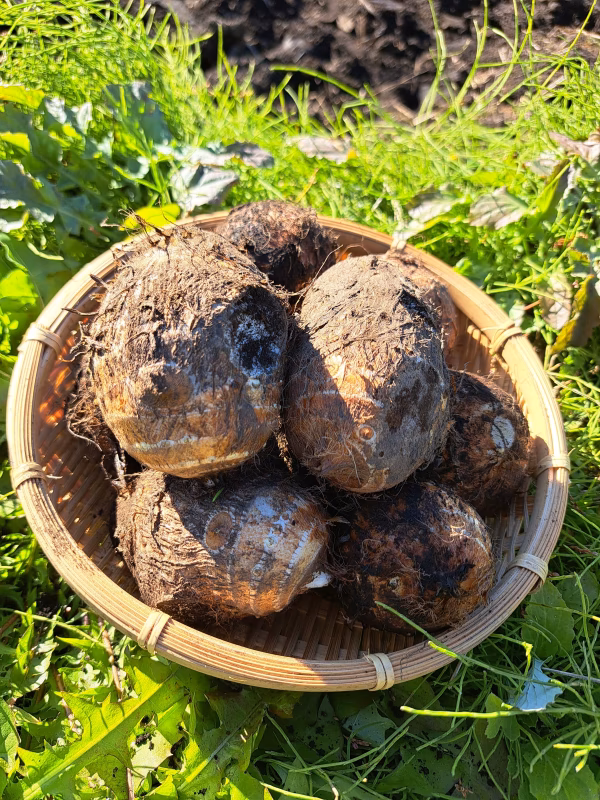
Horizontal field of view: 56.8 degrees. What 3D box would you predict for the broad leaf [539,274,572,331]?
[{"bbox_3d":[0.188,-0.072,0.407,0.024,0.027,0.037,8,55,0],"label":"broad leaf"}]

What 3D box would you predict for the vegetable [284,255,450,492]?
[{"bbox_3d":[0.035,-0.014,0.286,0.085,0.111,0.095,8,55,0],"label":"vegetable"}]

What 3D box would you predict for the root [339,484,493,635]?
[{"bbox_3d":[0.056,0.076,0.273,0.076,0.069,0.074,8,53,0],"label":"root"}]

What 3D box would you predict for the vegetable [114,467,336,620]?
[{"bbox_3d":[-0.036,0.068,0.265,0.098,0.073,0.078,8,53,0],"label":"vegetable"}]

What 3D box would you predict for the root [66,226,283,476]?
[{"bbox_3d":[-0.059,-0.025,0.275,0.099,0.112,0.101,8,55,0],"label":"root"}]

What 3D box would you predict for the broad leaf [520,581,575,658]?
[{"bbox_3d":[0.128,0.114,0.286,0.027,0.014,0.041,8,55,0],"label":"broad leaf"}]

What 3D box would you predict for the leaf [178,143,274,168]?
[{"bbox_3d":[-0.062,-0.208,0.472,0.080,0.012,0.030,8,53,0],"label":"leaf"}]

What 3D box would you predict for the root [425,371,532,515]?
[{"bbox_3d":[0.101,0.024,0.324,0.070,0.078,0.078,8,55,0],"label":"root"}]

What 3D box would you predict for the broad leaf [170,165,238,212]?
[{"bbox_3d":[-0.075,-0.167,0.437,0.053,0.018,0.042,8,53,0],"label":"broad leaf"}]

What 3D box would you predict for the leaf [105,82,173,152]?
[{"bbox_3d":[-0.144,-0.252,0.495,0.060,0.034,0.053,8,55,0],"label":"leaf"}]

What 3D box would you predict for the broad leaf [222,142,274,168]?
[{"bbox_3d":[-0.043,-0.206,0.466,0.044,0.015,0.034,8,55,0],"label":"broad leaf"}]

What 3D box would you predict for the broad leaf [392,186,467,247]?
[{"bbox_3d":[0.103,-0.146,0.440,0.055,0.024,0.050,8,53,0],"label":"broad leaf"}]

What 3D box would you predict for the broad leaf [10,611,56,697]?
[{"bbox_3d":[-0.118,0.112,0.245,0.021,0.015,0.035,8,53,0],"label":"broad leaf"}]

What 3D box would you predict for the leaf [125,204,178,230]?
[{"bbox_3d":[-0.102,-0.126,0.383,0.041,0.015,0.034,8,55,0],"label":"leaf"}]

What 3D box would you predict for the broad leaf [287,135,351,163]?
[{"bbox_3d":[0.016,-0.221,0.488,0.056,0.013,0.032,8,53,0],"label":"broad leaf"}]

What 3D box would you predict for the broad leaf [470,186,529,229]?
[{"bbox_3d":[0.164,-0.159,0.458,0.049,0.018,0.040,8,53,0],"label":"broad leaf"}]

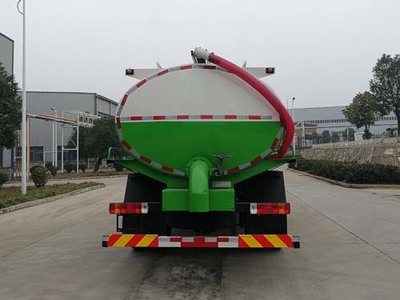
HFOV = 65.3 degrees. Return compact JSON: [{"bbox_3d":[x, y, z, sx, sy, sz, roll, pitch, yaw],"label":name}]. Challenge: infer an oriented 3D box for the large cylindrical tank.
[{"bbox_3d":[0.150,-0.360,6.360,2.230,1.490,4.700,0,-1,4],"label":"large cylindrical tank"}]

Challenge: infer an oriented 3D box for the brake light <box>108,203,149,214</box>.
[{"bbox_3d":[-0.900,0.743,3.970,0.490,0.140,0.100,0,-1,4],"label":"brake light"}]

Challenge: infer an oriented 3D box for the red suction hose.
[{"bbox_3d":[0.600,-0.650,4.320,1.330,1.500,0.650,0,-1,4],"label":"red suction hose"}]

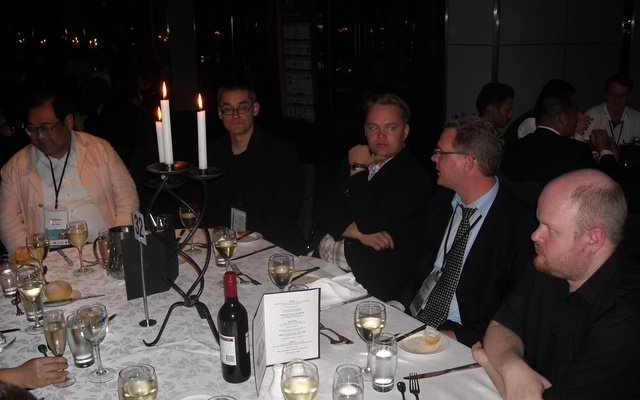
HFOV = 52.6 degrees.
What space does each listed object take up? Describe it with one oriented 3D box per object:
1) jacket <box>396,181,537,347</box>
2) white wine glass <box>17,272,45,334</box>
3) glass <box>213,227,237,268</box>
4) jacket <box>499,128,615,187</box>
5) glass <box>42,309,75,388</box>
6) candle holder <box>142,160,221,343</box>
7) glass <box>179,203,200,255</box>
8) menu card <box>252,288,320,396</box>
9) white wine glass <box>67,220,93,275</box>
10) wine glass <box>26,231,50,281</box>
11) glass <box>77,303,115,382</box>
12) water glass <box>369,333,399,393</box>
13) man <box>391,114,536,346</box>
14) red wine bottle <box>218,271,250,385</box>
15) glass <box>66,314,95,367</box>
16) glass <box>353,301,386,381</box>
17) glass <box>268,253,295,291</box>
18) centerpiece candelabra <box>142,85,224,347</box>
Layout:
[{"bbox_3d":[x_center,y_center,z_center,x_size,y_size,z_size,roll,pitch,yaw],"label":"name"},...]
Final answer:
[{"bbox_3d":[0.489,0.236,2.210,0.410,0.640,0.520,-11,19,-31],"label":"jacket"},{"bbox_3d":[-0.868,0.307,1.950,0.080,0.190,0.080,0,16,0],"label":"white wine glass"},{"bbox_3d":[-0.332,0.197,2.303,0.078,0.187,0.078,-1,14,0],"label":"glass"},{"bbox_3d":[1.235,-0.075,3.461,0.560,0.660,0.450,6,15,26],"label":"jacket"},{"bbox_3d":[-0.647,0.369,1.615,0.057,0.188,0.057,-1,14,0],"label":"glass"},{"bbox_3d":[-0.377,0.148,1.865,0.255,0.535,0.255,0,16,0],"label":"candle holder"},{"bbox_3d":[-0.515,0.117,2.594,0.080,0.190,0.080,0,16,0],"label":"glass"},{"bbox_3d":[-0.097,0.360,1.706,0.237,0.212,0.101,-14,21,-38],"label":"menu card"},{"bbox_3d":[-0.888,0.179,2.404,0.078,0.187,0.078,-1,14,0],"label":"white wine glass"},{"bbox_3d":[-0.976,0.213,2.269,0.078,0.187,0.078,-1,14,0],"label":"wine glass"},{"bbox_3d":[-0.582,0.378,1.700,0.079,0.190,0.079,0,16,0],"label":"glass"},{"bbox_3d":[0.163,0.415,1.643,0.071,0.137,0.071,0,16,0],"label":"water glass"},{"bbox_3d":[0.401,0.407,2.083,0.800,1.345,0.580,-12,18,-39],"label":"man"},{"bbox_3d":[-0.216,0.324,1.679,0.076,0.298,0.076,0,16,0],"label":"red wine bottle"},{"bbox_3d":[-0.626,0.373,1.710,0.067,0.136,0.067,-1,14,0],"label":"glass"},{"bbox_3d":[0.130,0.373,1.693,0.081,0.191,0.081,0,16,0],"label":"glass"},{"bbox_3d":[-0.116,0.265,2.016,0.078,0.187,0.078,-1,14,0],"label":"glass"},{"bbox_3d":[-0.378,0.048,1.835,0.255,0.745,0.255,0,16,0],"label":"centerpiece candelabra"}]

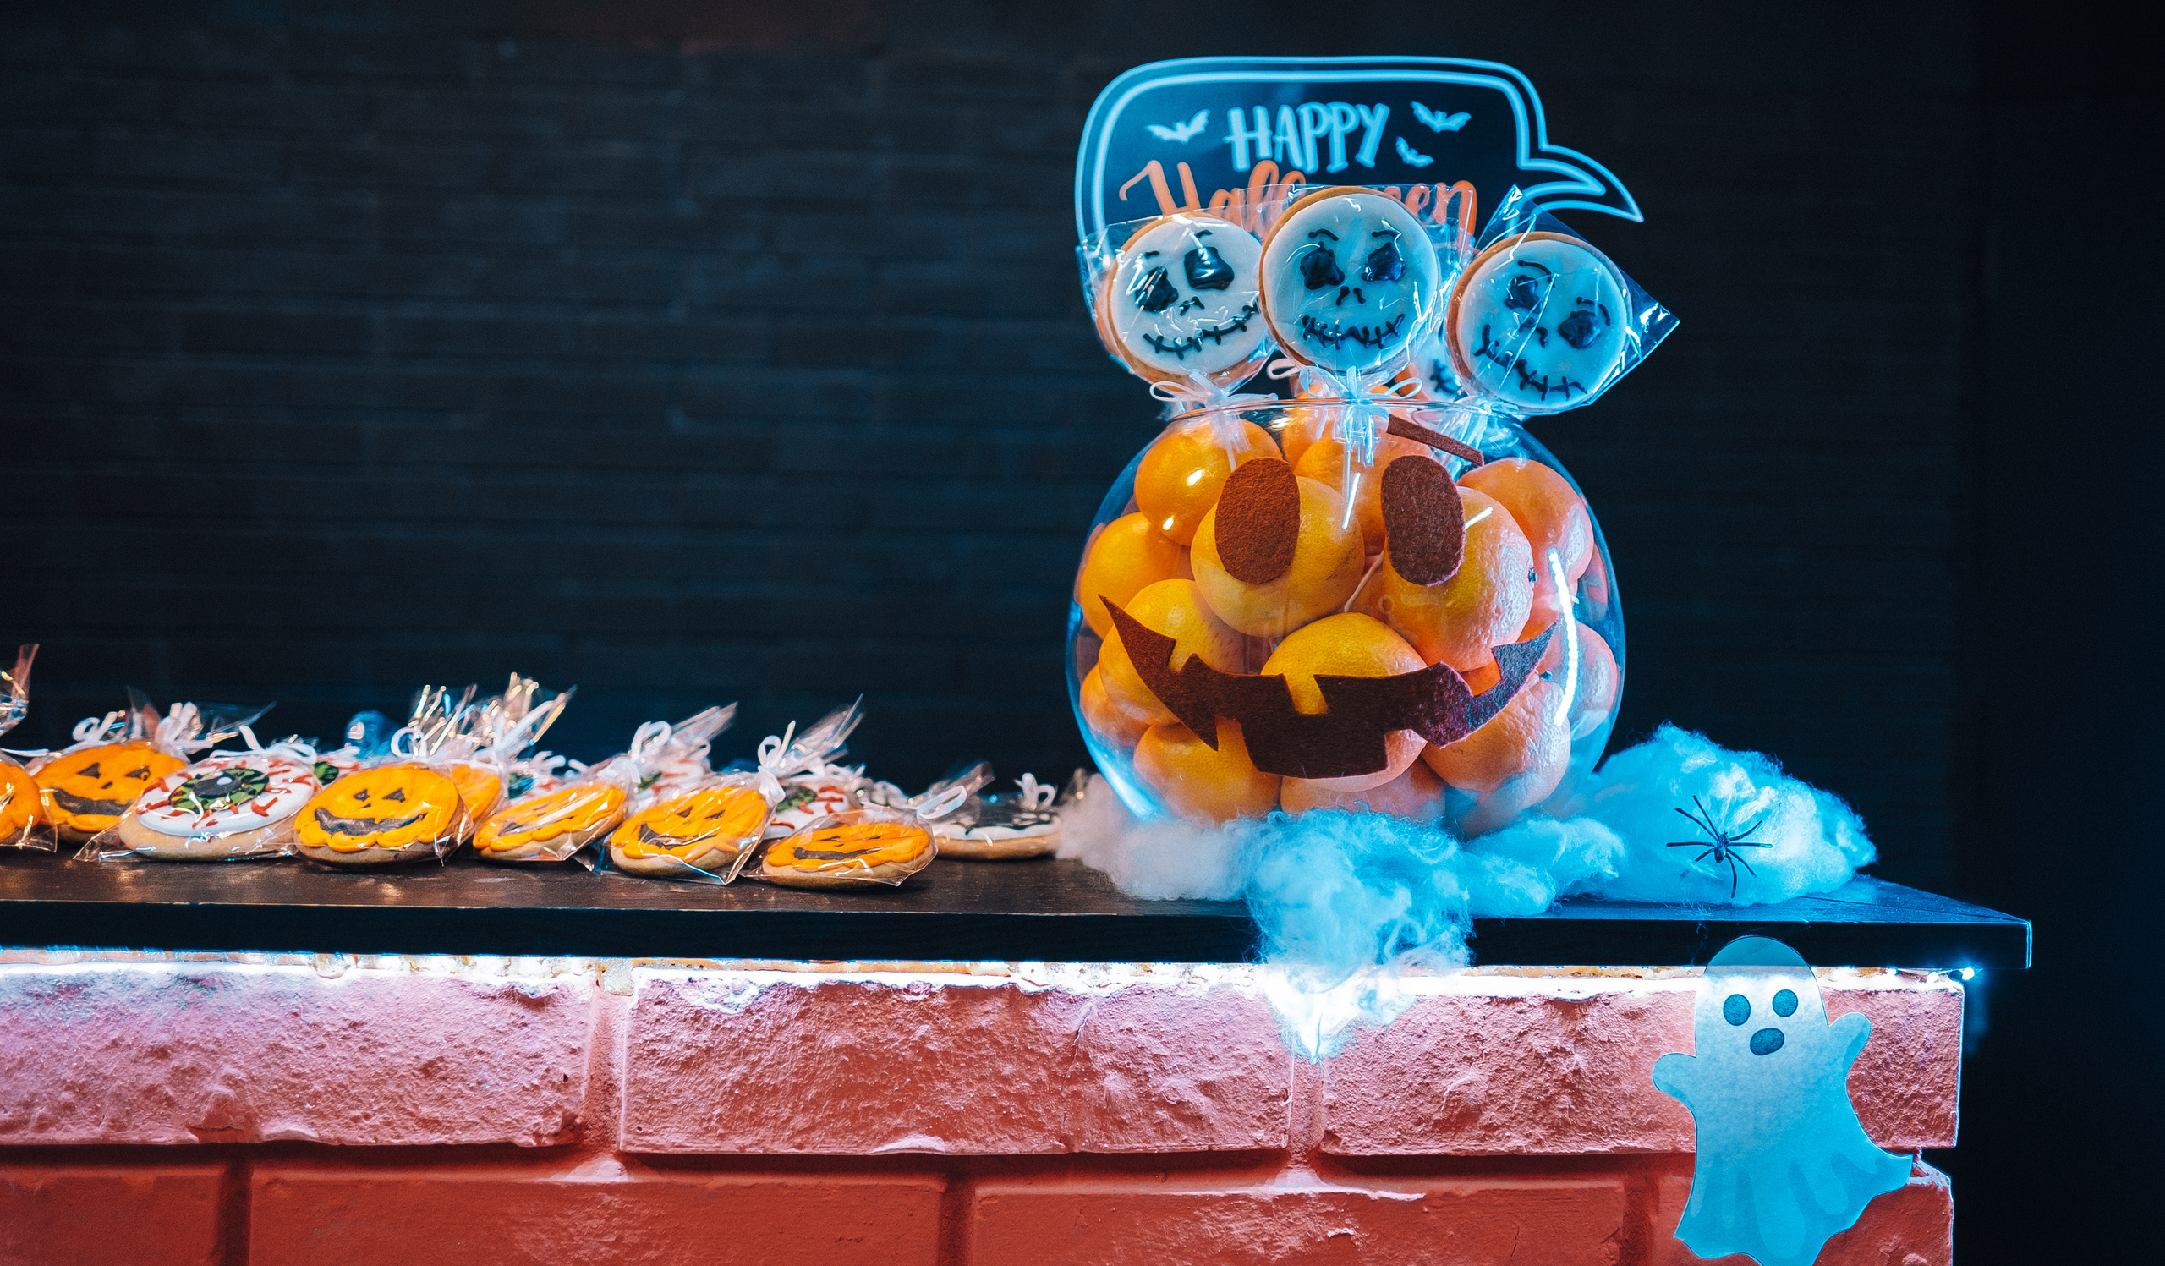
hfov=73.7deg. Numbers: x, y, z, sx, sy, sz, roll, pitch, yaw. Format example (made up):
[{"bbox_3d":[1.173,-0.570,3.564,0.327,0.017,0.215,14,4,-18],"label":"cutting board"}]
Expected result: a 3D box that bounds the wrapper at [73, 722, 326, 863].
[{"bbox_3d":[-0.415,0.075,0.685,0.100,0.052,0.092,1,-1,-9],"label":"wrapper"}]

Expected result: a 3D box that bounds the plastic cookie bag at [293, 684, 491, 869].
[{"bbox_3d":[-0.322,0.064,0.675,0.080,0.074,0.088,1,-1,-6],"label":"plastic cookie bag"}]

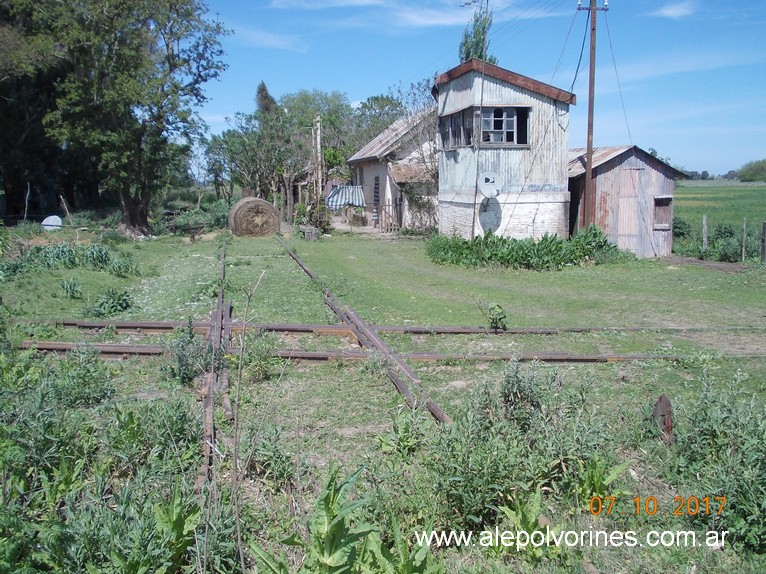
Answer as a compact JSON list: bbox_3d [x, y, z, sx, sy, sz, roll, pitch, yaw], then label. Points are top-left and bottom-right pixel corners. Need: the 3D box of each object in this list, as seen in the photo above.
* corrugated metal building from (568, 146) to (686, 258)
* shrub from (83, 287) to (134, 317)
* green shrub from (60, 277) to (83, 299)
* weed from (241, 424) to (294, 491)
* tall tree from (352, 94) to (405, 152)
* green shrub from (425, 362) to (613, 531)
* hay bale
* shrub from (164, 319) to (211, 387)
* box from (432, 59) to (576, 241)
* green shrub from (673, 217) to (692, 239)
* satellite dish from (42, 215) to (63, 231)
[{"bbox_3d":[5.901,-2.330,22.714,3.110,2.835,3.300,-2,8,-15],"label":"corrugated metal building"},{"bbox_3d":[-3.960,0.223,12.095,0.660,0.360,0.500,-3,8,-18],"label":"shrub"},{"bbox_3d":[-5.270,-0.004,14.193,0.360,0.340,0.330,-3,8,-20],"label":"green shrub"},{"bbox_3d":[-0.724,1.057,5.275,0.310,0.340,0.280,-1,7,-8],"label":"weed"},{"bbox_3d":[-0.266,-7.449,47.439,4.000,6.579,4.000,0,7,0],"label":"tall tree"},{"bbox_3d":[0.830,0.905,5.104,1.040,0.660,1.100,1,7,9],"label":"green shrub"},{"bbox_3d":[-4.535,-2.464,29.407,1.500,1.330,1.250,-3,8,-20],"label":"hay bale"},{"bbox_3d":[-1.862,0.604,7.951,0.420,0.580,0.380,-2,7,-13],"label":"shrub"},{"bbox_3d":[3.149,-3.334,22.454,2.750,4.824,3.370,-2,7,-12],"label":"box"},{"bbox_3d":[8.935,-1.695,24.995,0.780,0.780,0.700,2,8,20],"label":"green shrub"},{"bbox_3d":[-11.575,-2.242,29.441,0.700,0.600,0.220,-3,-4,-21],"label":"satellite dish"}]

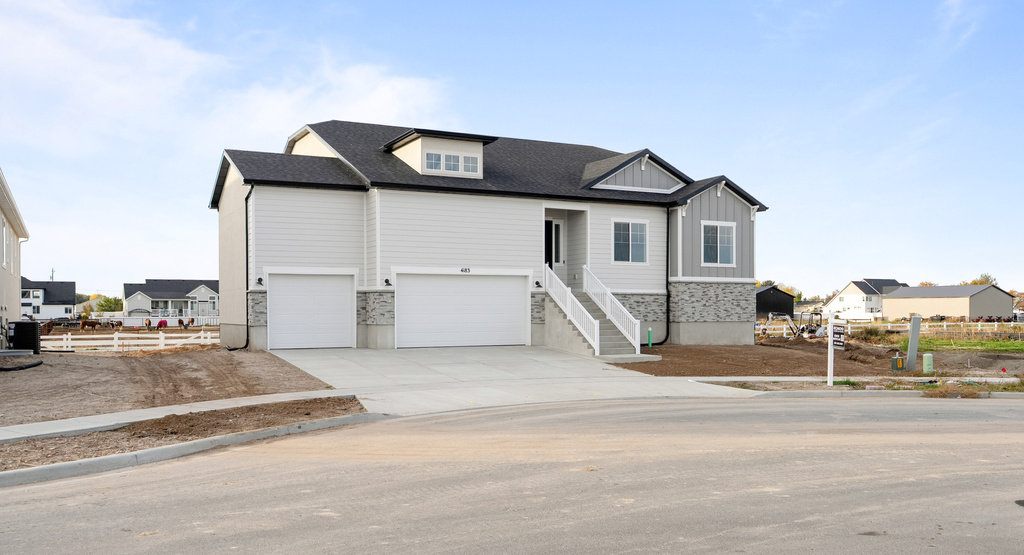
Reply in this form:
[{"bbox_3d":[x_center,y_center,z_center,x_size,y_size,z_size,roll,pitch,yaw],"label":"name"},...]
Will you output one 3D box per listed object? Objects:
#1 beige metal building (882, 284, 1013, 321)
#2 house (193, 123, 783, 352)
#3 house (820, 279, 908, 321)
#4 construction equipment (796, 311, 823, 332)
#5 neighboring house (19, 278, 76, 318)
[{"bbox_3d":[79.116,4.751,145.561,10.930,6.150,18.747,1,-2,-22],"label":"beige metal building"},{"bbox_3d":[-2.796,-2.124,36.456,20.500,9.900,19.500,1,-2,-28],"label":"house"},{"bbox_3d":[90.337,5.548,202.327,17.500,10.000,13.500,1,-2,-28],"label":"house"},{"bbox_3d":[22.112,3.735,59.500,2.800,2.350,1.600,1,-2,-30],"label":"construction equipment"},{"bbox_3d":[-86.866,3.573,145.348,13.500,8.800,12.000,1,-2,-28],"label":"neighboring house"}]

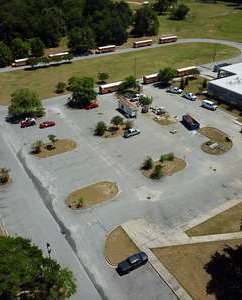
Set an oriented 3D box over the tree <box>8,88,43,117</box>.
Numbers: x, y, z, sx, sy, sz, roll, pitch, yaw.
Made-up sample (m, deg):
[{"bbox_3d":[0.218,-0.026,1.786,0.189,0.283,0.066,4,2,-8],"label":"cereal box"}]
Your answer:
[{"bbox_3d":[-31.700,-15.330,98.590,9.600,8.800,9.600,-18,36,-26],"label":"tree"}]

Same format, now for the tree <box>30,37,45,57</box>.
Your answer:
[{"bbox_3d":[-45.010,-55.530,162.340,7.750,10.450,7.750,-1,33,0],"label":"tree"}]

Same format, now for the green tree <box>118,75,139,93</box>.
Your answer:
[{"bbox_3d":[3.180,-26.870,119.960,7.500,5.700,7.400,-1,32,0],"label":"green tree"}]

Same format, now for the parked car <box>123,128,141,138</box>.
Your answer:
[{"bbox_3d":[3.510,-5.080,89.450,4.750,1.600,1.850,-18,36,-25],"label":"parked car"}]

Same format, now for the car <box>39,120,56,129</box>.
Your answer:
[{"bbox_3d":[-23.160,-7.950,95.040,4.650,1.400,1.850,-18,36,-24],"label":"car"}]

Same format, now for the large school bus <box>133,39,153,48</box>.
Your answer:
[{"bbox_3d":[14.035,-66.647,188.919,11.929,3.084,2.450,-10,33,-12],"label":"large school bus"}]

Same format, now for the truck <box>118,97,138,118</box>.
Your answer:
[{"bbox_3d":[1.950,-13.790,100.610,2.450,3.200,7.600,-18,36,-25],"label":"truck"}]

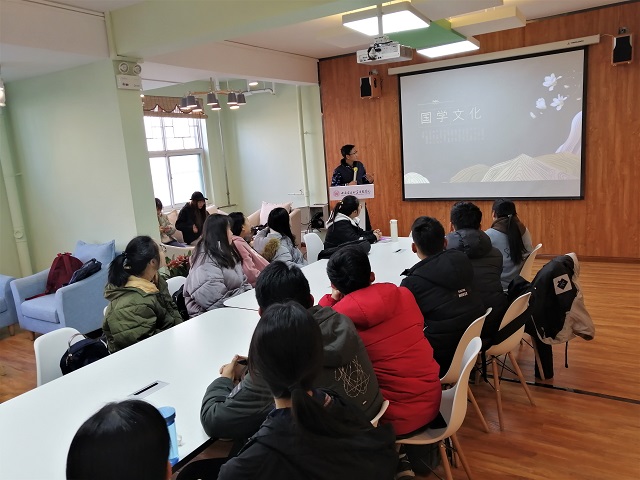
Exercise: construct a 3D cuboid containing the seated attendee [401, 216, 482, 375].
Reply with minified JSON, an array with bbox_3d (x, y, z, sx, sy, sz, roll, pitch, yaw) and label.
[{"bbox_3d":[0.614,0.501,2.980,0.520,1.290,0.760,-9,12,-25],"label":"seated attendee"}]

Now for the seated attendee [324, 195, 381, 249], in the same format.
[{"bbox_3d":[0.272,0.171,5.068,0.680,1.220,0.460,-4,10,-2],"label":"seated attendee"}]

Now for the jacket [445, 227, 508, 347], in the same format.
[{"bbox_3d":[0.970,0.275,3.257,0.490,0.690,0.440,-5,11,-3],"label":"jacket"}]

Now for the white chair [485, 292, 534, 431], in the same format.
[{"bbox_3d":[1.042,0.663,3.103,0.470,0.810,0.530,-12,12,-38],"label":"white chair"}]

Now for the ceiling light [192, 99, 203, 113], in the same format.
[{"bbox_3d":[-1.633,-1.788,6.652,0.130,0.150,0.130,-4,11,1],"label":"ceiling light"}]

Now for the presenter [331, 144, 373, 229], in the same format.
[{"bbox_3d":[0.498,-0.553,7.645,0.570,1.740,0.430,-6,10,-8],"label":"presenter"}]

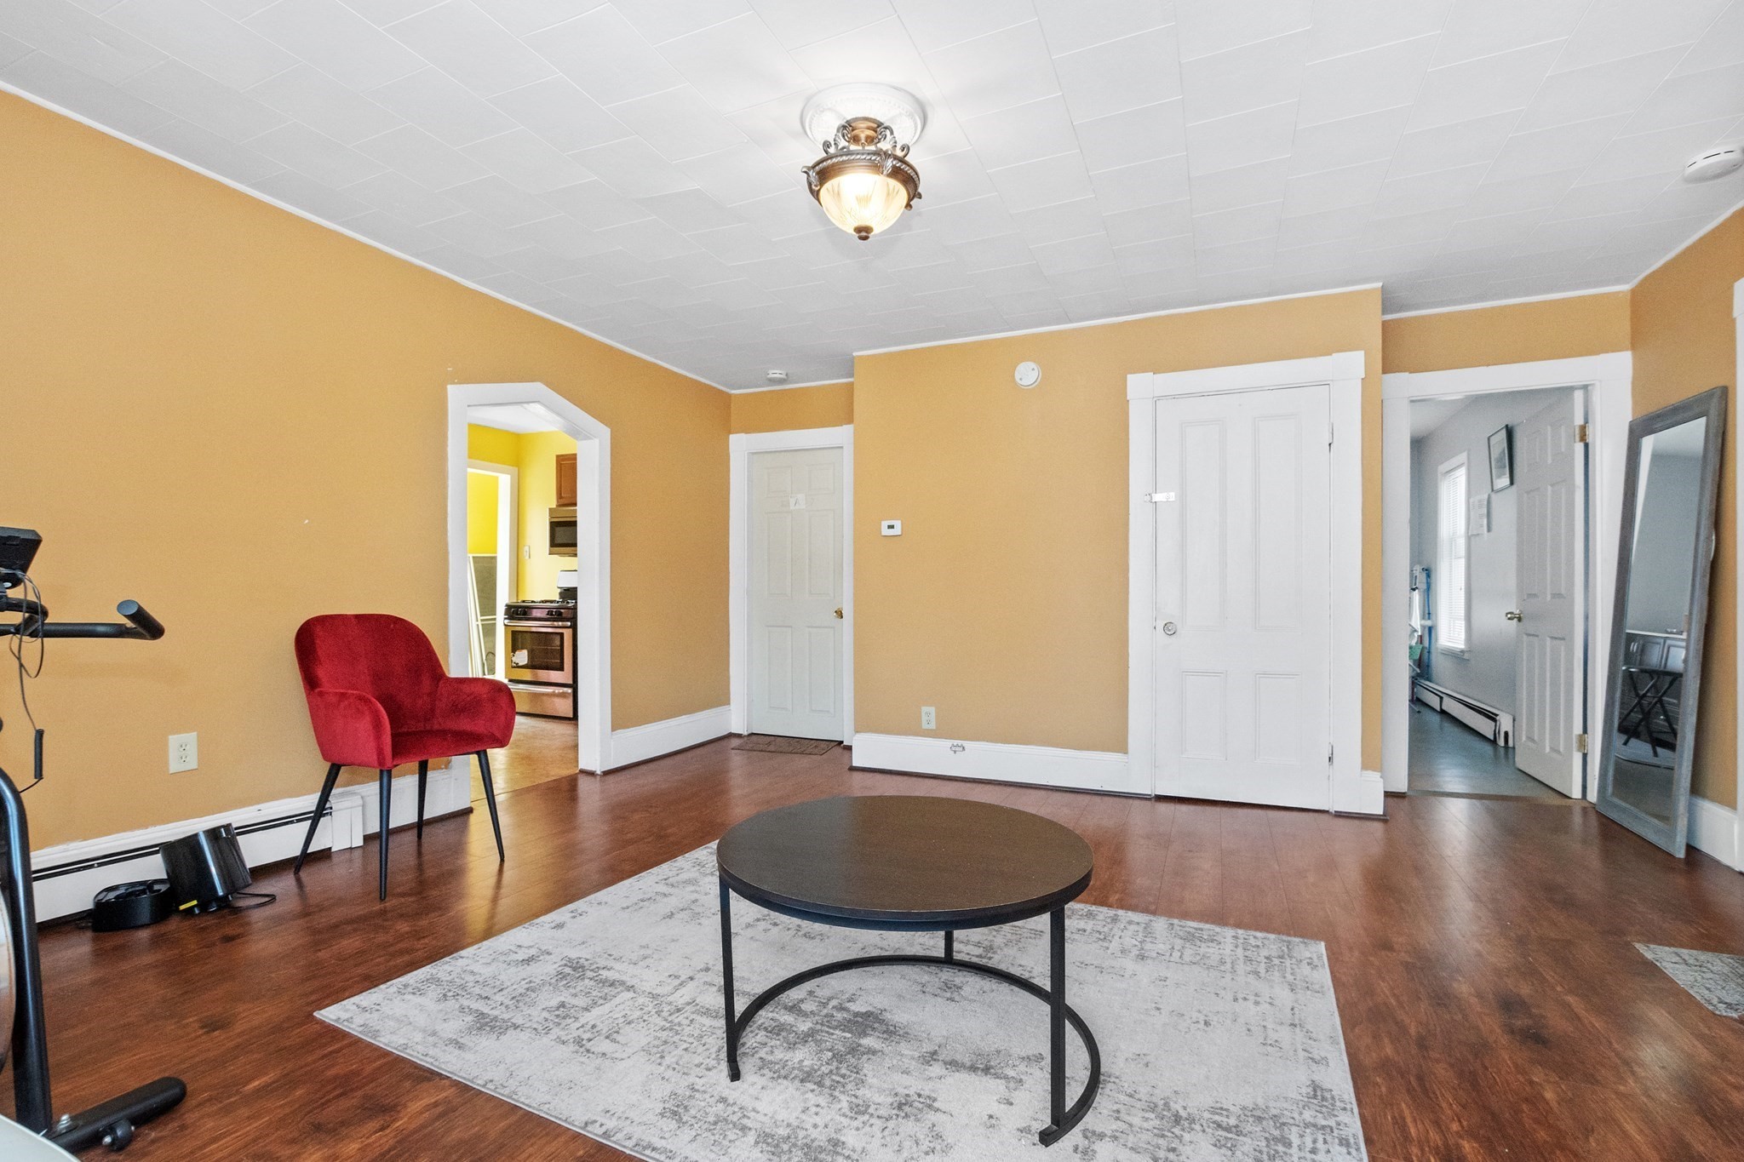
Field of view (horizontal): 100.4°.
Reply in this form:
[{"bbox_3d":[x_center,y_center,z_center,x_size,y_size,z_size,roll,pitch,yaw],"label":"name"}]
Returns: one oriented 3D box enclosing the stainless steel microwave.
[{"bbox_3d":[-2.445,-0.430,6.530,0.760,0.420,0.400,0,0,21],"label":"stainless steel microwave"}]

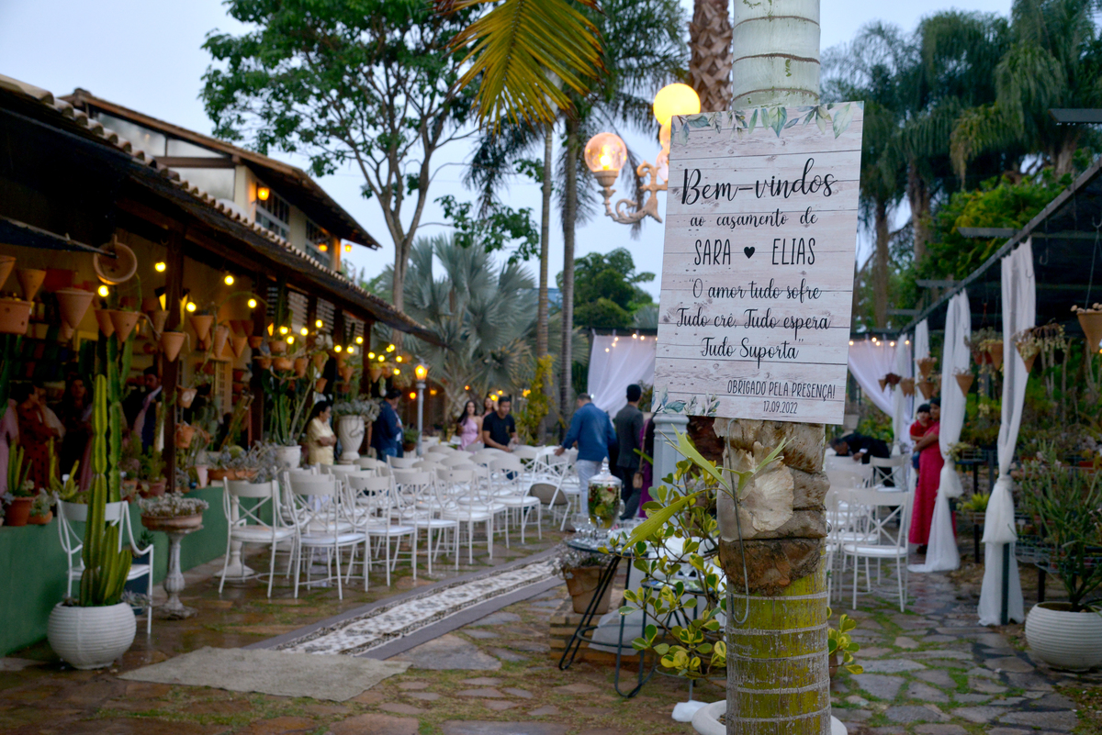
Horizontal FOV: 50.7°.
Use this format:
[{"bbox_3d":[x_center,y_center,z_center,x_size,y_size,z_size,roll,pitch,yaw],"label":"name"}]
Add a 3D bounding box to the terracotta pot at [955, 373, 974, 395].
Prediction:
[{"bbox_3d":[3.844,0.162,10.800,0.165,0.200,0.165,1,-3,11],"label":"terracotta pot"}]

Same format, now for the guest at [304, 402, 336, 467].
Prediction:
[{"bbox_3d":[-2.498,1.105,12.478,0.360,1.500,0.460,1,-2,18],"label":"guest"}]

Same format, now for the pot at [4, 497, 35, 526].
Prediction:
[{"bbox_3d":[-3.247,0.885,7.100,0.180,0.185,0.180,1,-2,0],"label":"pot"}]

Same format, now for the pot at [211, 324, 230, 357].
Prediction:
[{"bbox_3d":[-2.922,-0.240,10.300,0.165,0.280,0.165,1,-2,0],"label":"pot"}]

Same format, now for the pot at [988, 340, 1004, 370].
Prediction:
[{"bbox_3d":[3.456,-0.092,9.000,0.160,0.220,0.160,1,-2,0],"label":"pot"}]

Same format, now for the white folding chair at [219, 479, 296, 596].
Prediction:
[{"bbox_3d":[-2.247,1.274,8.919,0.460,0.870,0.470,1,-3,14],"label":"white folding chair"}]

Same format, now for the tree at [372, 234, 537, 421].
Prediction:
[{"bbox_3d":[-1.805,-0.249,23.550,3.600,4.800,3.600,1,-2,0],"label":"tree"}]

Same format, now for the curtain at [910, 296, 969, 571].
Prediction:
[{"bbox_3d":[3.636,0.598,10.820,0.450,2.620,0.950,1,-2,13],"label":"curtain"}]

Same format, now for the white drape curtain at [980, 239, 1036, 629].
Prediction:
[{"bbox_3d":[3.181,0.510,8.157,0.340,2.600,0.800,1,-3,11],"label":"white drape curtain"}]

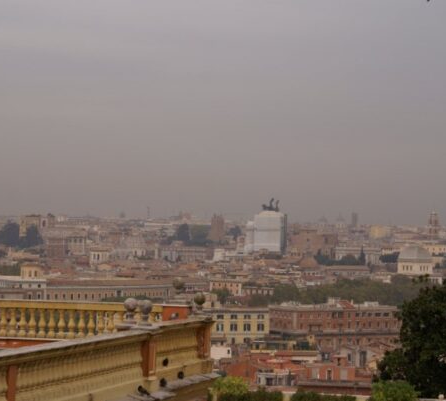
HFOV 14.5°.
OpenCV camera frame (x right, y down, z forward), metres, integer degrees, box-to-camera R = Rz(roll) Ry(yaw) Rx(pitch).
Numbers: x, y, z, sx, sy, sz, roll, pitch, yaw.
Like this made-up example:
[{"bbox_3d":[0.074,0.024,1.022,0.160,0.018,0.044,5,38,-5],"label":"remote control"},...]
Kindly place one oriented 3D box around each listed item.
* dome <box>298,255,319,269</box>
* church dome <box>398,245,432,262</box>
[{"bbox_3d":[59.560,42.500,1220.000,14.500,9.700,14.500,0,-1,0],"label":"dome"},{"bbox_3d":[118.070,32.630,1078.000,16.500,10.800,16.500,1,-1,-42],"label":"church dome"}]

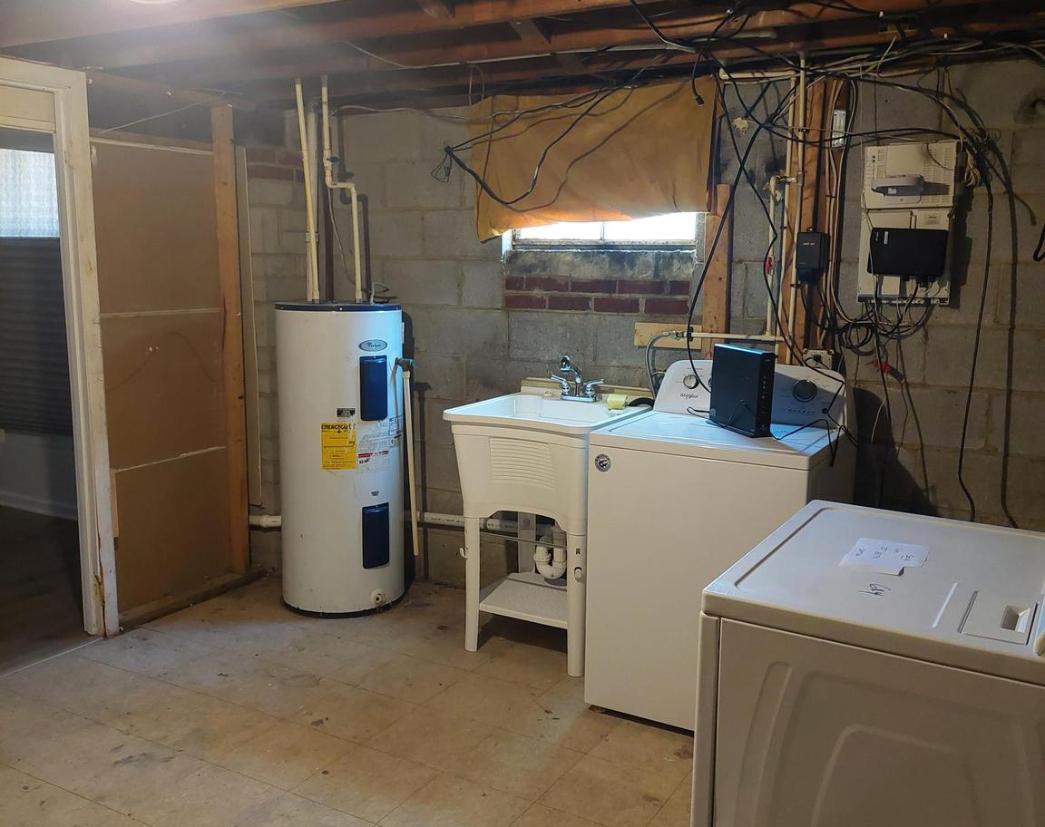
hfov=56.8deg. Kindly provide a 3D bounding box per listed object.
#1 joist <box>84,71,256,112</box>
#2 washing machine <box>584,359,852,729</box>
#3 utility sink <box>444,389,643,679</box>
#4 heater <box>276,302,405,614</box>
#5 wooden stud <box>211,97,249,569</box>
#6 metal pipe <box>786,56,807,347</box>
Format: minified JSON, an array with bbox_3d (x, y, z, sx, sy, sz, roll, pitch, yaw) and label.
[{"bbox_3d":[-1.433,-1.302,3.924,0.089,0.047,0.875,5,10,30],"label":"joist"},{"bbox_3d":[0.680,0.417,3.234,0.690,1.105,0.690,5,10,30],"label":"washing machine"},{"bbox_3d":[0.102,0.434,3.724,0.635,0.915,0.570,5,10,30],"label":"utility sink"},{"bbox_3d":[-0.777,0.180,4.173,0.520,1.275,0.520,0,9,0],"label":"heater"},{"bbox_3d":[-1.305,-0.288,4.310,0.089,2.082,0.038,5,10,30],"label":"wooden stud"},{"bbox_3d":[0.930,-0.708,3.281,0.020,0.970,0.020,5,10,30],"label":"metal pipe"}]

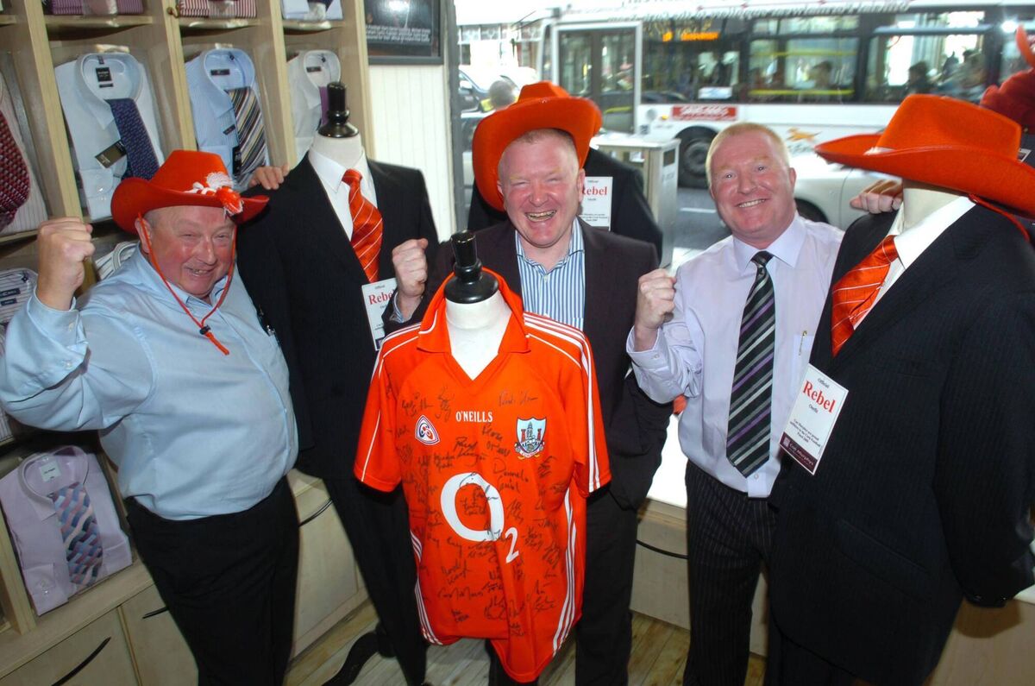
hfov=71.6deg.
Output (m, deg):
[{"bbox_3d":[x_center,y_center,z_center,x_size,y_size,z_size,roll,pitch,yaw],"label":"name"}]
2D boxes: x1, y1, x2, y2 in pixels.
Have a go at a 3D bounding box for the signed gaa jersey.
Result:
[{"bbox_3d":[-0.067,0.281,1.447,0.490,0.790,0.270,-1,18,0],"label":"signed gaa jersey"}]

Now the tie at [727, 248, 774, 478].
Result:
[{"bbox_3d":[0.514,0.059,1.558,0.100,0.510,0.060,2,18,11],"label":"tie"}]

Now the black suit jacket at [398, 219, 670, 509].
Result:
[{"bbox_3d":[0.046,0.080,1.688,0.600,0.750,0.360,-1,18,0],"label":"black suit jacket"}]

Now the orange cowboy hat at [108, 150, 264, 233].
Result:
[{"bbox_3d":[-0.627,-0.289,1.373,0.280,0.160,0.350,-19,13,-42],"label":"orange cowboy hat"}]

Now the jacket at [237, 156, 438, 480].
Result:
[{"bbox_3d":[-0.404,-0.061,1.712,0.500,0.780,0.280,-11,20,-27],"label":"jacket"}]

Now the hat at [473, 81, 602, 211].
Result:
[{"bbox_3d":[0.042,-0.432,1.490,0.280,0.160,0.350,-16,-22,0],"label":"hat"}]

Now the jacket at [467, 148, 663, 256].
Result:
[{"bbox_3d":[0.125,-0.163,1.977,0.510,0.780,0.280,1,18,8],"label":"jacket"}]

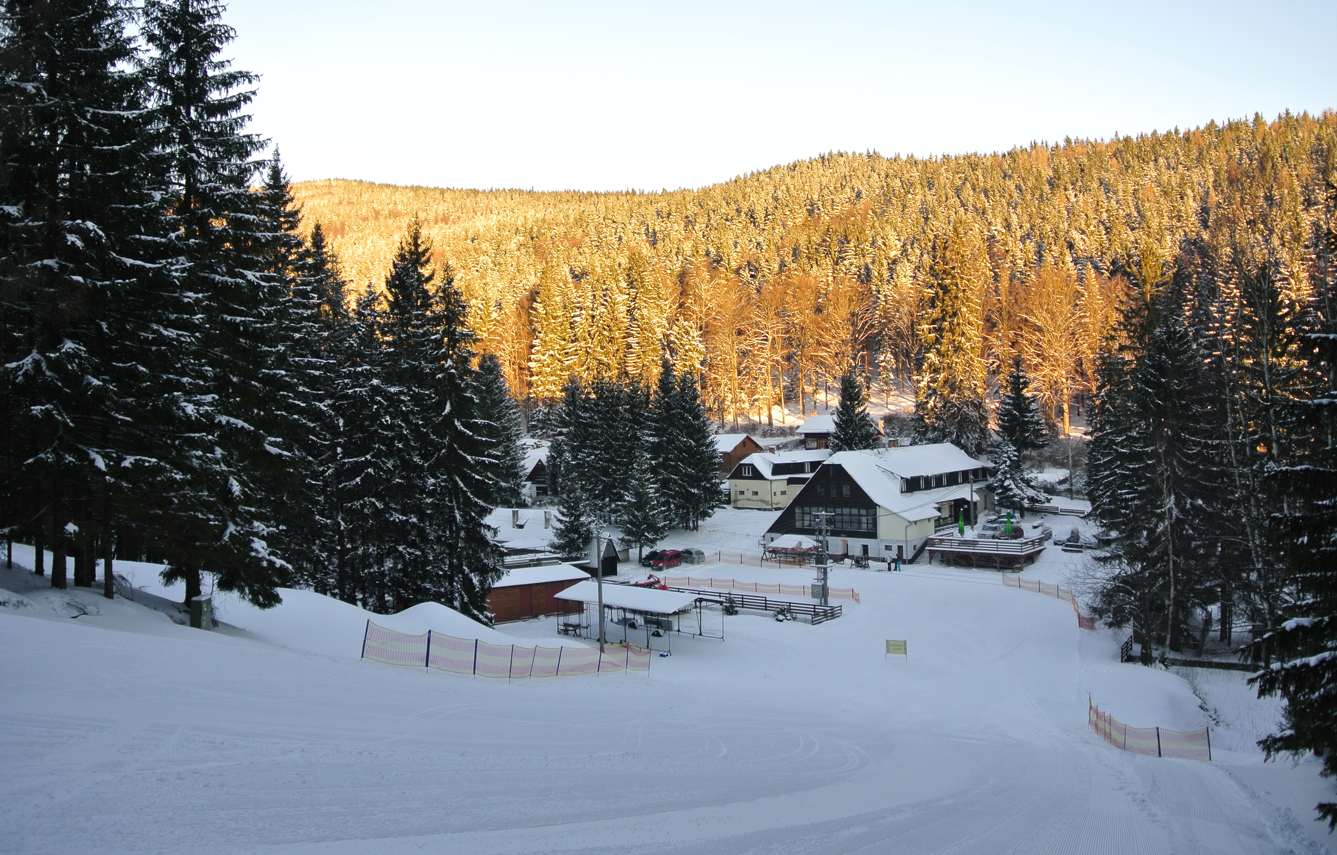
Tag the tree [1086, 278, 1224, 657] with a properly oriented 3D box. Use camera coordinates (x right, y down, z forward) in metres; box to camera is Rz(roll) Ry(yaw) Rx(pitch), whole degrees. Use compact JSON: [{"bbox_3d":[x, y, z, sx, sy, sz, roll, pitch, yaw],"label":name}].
[{"bbox_3d":[29.311,2.644,65.000,7.600,23.040,7.600,-1,1,24],"label":"tree"}]

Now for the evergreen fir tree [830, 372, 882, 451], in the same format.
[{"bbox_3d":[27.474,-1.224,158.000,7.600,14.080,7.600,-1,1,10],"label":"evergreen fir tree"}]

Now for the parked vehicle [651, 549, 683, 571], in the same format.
[{"bbox_3d":[-0.172,14.711,118.500,1.780,1.820,4.250,-1,1,31],"label":"parked vehicle"}]

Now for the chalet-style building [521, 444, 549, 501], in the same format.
[{"bbox_3d":[-22.372,7.877,187.000,7.500,8.900,8.000,-2,1,-6],"label":"chalet-style building"}]

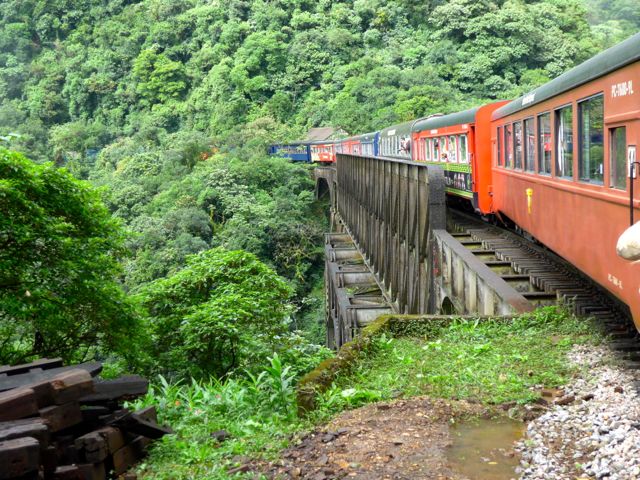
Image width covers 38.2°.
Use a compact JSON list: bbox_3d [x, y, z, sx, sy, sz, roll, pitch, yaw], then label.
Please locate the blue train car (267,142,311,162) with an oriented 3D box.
[{"bbox_3d":[-3.200,-11.900,128.000,2.800,3.500,15.000,-3,6,-23],"label":"blue train car"}]

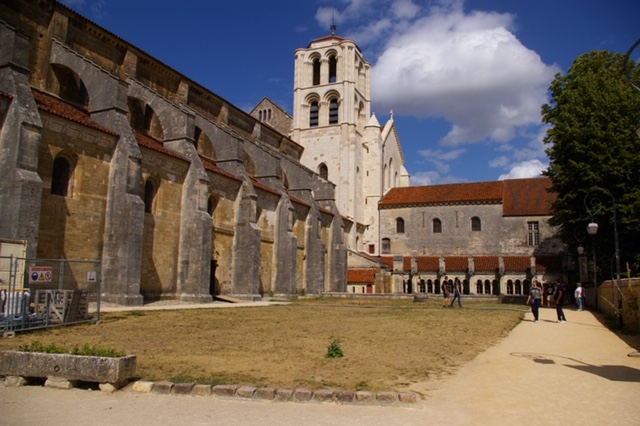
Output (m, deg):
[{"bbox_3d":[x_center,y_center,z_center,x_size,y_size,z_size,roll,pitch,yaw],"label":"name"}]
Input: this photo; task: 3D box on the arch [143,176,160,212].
[{"bbox_3d":[-10.394,-1.064,29.636,0.420,2.270,1.380,-2,-9,23],"label":"arch"}]

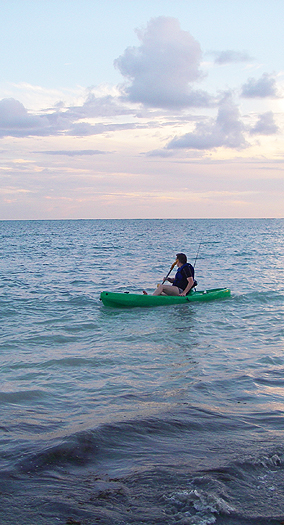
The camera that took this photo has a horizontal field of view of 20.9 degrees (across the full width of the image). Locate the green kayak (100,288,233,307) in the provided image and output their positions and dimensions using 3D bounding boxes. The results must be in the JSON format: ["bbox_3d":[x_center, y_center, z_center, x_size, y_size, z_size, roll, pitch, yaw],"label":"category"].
[{"bbox_3d":[0.504,0.712,15.500,2.830,0.350,0.740,-2,3,-22],"label":"green kayak"}]

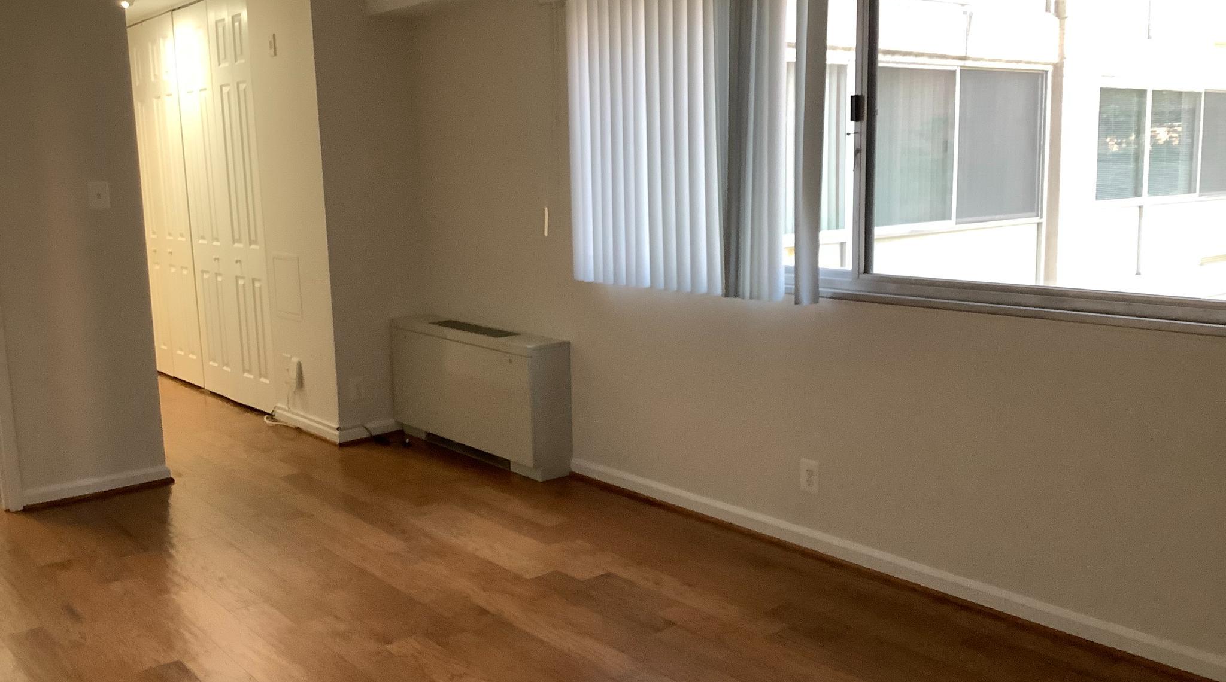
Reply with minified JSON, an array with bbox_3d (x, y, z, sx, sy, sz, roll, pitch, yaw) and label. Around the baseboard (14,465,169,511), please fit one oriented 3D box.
[{"bbox_3d":[-2.337,0.664,4.999,0.649,0.082,0.026,-9,12,-39],"label":"baseboard"}]

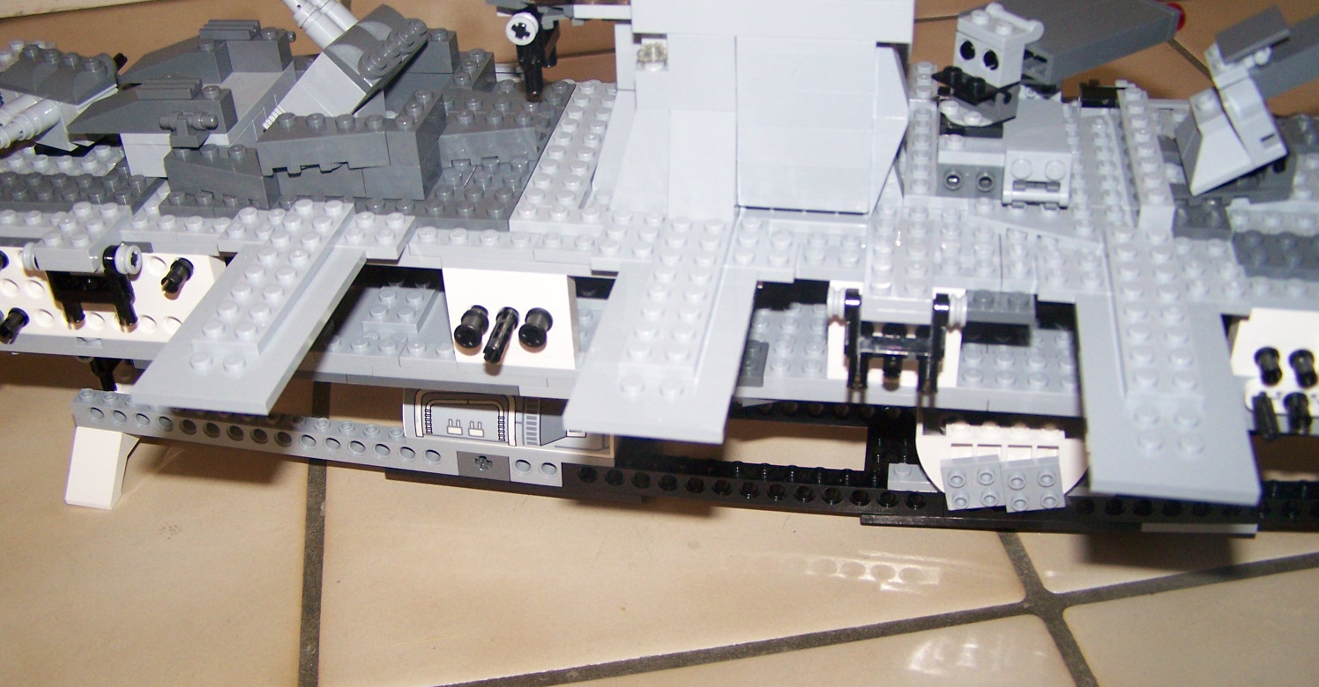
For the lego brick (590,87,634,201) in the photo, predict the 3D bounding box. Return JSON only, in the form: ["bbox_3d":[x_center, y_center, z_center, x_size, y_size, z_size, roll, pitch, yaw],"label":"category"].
[{"bbox_3d":[-0.009,-0.054,0.373,0.016,0.029,0.009,4,36,9],"label":"lego brick"}]

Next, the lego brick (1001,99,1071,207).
[{"bbox_3d":[0.096,-0.048,0.369,0.016,0.015,0.032,4,32,9],"label":"lego brick"}]

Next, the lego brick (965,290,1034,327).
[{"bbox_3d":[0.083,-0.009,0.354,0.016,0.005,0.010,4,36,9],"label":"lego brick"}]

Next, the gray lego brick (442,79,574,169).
[{"bbox_3d":[-0.043,-0.059,0.392,0.026,0.010,0.035,4,36,9],"label":"gray lego brick"}]

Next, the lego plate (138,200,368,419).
[{"bbox_3d":[-0.091,-0.011,0.335,0.032,0.008,0.079,4,36,9],"label":"lego plate"}]

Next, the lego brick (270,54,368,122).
[{"bbox_3d":[-0.090,-0.071,0.405,0.016,0.028,0.016,44,42,-11],"label":"lego brick"}]

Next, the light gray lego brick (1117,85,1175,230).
[{"bbox_3d":[0.121,-0.046,0.365,0.008,0.010,0.064,4,36,9],"label":"light gray lego brick"}]

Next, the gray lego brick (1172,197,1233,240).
[{"bbox_3d":[0.134,-0.032,0.361,0.016,0.005,0.016,4,36,9],"label":"gray lego brick"}]

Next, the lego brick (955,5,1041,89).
[{"bbox_3d":[0.085,-0.075,0.363,0.013,0.015,0.016,-21,39,-29],"label":"lego brick"}]

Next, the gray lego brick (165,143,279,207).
[{"bbox_3d":[-0.115,-0.045,0.381,0.032,0.011,0.016,4,36,9],"label":"gray lego brick"}]

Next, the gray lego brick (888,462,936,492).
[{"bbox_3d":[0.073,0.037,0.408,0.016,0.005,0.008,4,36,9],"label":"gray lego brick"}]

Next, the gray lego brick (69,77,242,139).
[{"bbox_3d":[-0.138,-0.064,0.392,0.048,0.011,0.008,2,35,7],"label":"gray lego brick"}]

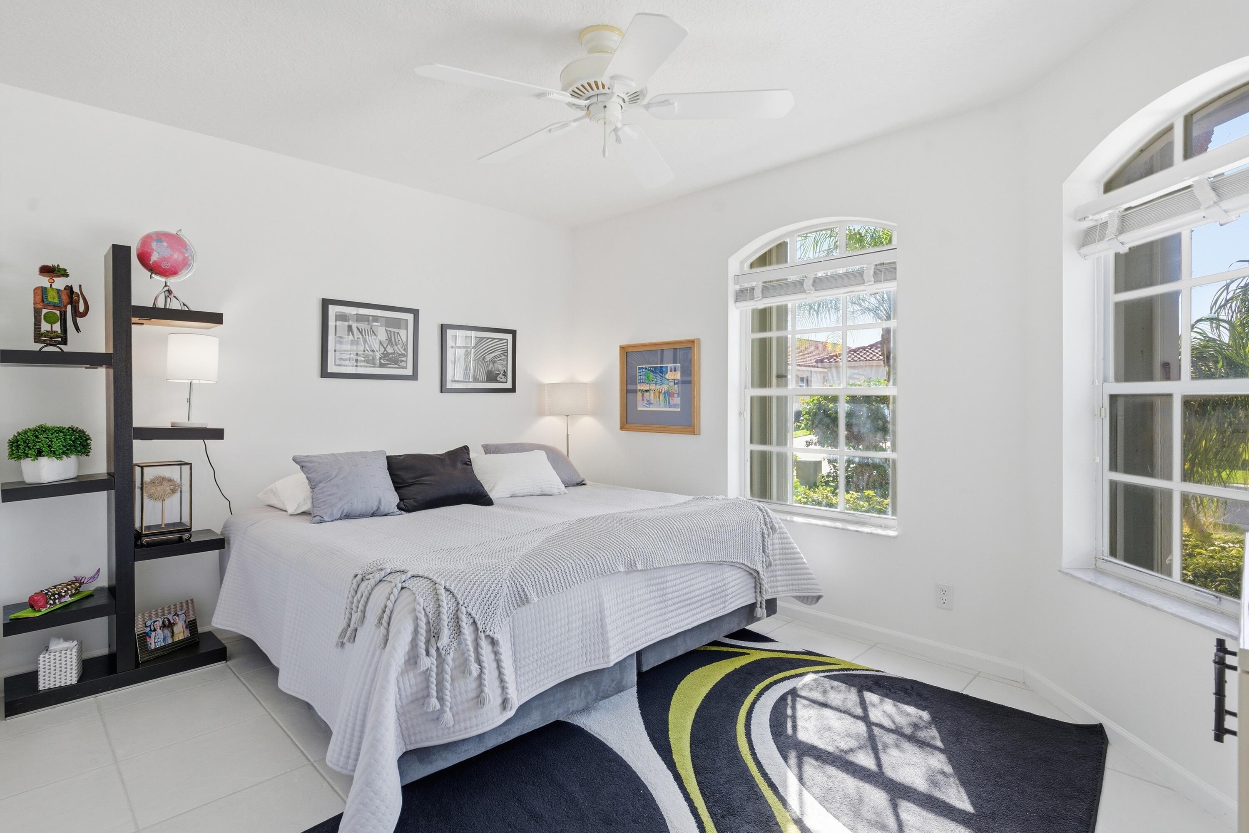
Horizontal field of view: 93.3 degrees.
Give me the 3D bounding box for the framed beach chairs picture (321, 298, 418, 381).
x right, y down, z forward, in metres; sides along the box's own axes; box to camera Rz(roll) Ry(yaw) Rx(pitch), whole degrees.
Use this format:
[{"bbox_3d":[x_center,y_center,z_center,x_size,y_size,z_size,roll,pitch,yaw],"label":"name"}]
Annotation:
[{"bbox_3d":[-1.469,-0.440,3.455,0.559,0.445,0.028,-1,1,-44],"label":"framed beach chairs picture"}]

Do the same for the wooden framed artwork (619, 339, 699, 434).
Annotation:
[{"bbox_3d":[0.219,-0.190,3.851,0.655,0.595,0.045,1,1,44],"label":"wooden framed artwork"}]

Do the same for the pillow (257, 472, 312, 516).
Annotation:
[{"bbox_3d":[-1.503,0.373,3.092,0.640,0.190,0.420,-1,1,-44],"label":"pillow"}]

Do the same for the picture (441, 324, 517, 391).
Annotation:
[{"bbox_3d":[-0.955,-0.378,3.950,0.565,0.445,0.028,-1,1,-44],"label":"picture"}]

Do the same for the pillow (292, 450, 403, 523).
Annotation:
[{"bbox_3d":[-1.335,0.320,2.860,0.450,0.150,0.430,-1,45,-37],"label":"pillow"}]

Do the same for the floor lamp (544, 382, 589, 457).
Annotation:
[{"bbox_3d":[-0.404,0.416,4.100,0.315,1.310,0.315,-1,1,-44],"label":"floor lamp"}]

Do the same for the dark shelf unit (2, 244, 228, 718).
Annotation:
[{"bbox_3d":[-2.152,0.205,2.541,0.690,1.830,0.280,-1,1,-44],"label":"dark shelf unit"}]

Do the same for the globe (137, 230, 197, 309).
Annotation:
[{"bbox_3d":[-2.054,-0.653,2.645,0.240,0.370,0.230,-1,1,-44],"label":"globe"}]

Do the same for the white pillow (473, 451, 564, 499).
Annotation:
[{"bbox_3d":[-0.630,0.290,3.490,0.510,0.140,0.370,-1,43,-37],"label":"white pillow"}]

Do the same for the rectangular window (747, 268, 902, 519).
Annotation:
[{"bbox_3d":[1.043,-0.105,3.260,0.920,1.290,0.080,1,1,44],"label":"rectangular window"}]

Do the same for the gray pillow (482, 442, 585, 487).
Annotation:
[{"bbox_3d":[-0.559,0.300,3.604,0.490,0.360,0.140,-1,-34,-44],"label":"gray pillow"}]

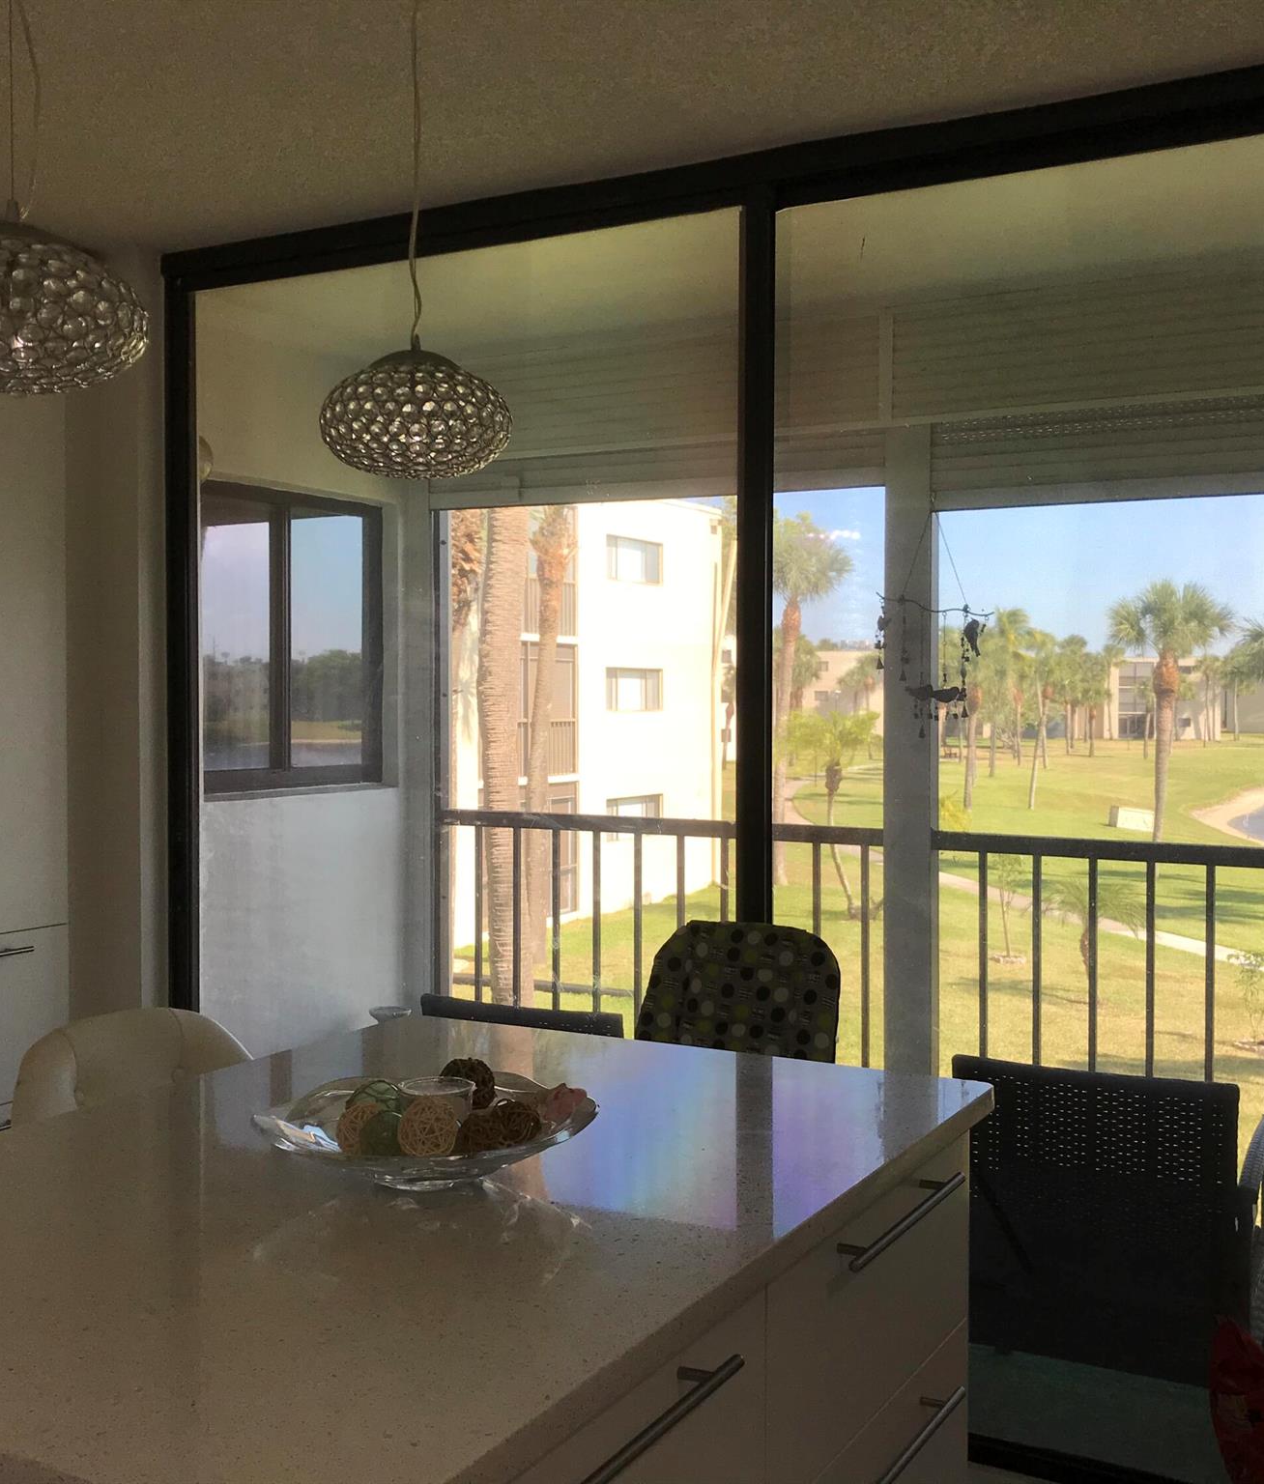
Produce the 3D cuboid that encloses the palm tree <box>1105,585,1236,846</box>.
[{"bbox_3d":[13.022,-0.281,38.800,3.000,7.100,3.000,1,2,29],"label":"palm tree"}]

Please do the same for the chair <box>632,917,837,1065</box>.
[{"bbox_3d":[0.122,0.823,2.723,0.480,1.020,0.580,1,2,29],"label":"chair"}]

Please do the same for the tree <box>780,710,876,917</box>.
[{"bbox_3d":[3.934,1.393,31.700,2.050,4.050,2.050,0,2,0],"label":"tree"}]

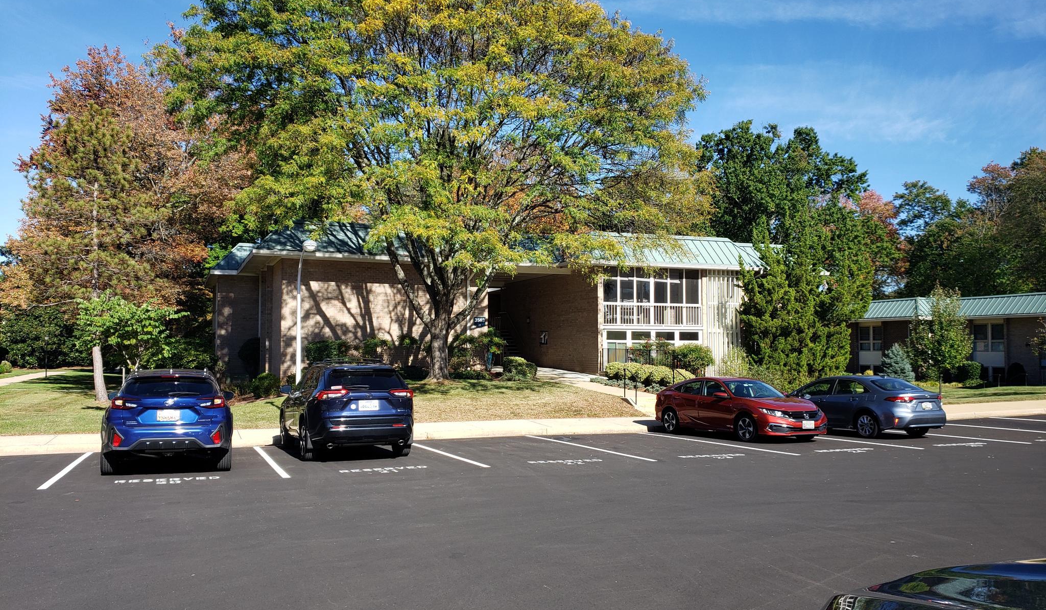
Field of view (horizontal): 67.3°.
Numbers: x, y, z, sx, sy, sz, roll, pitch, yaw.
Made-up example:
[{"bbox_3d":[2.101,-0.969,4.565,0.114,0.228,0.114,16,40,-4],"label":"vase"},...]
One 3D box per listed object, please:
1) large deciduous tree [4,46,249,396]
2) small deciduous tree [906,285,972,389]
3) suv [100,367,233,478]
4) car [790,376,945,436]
[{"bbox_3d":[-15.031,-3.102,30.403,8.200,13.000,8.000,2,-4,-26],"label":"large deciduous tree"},{"bbox_3d":[20.931,1.600,39.660,2.950,5.150,2.950,-2,-4,28],"label":"small deciduous tree"},{"bbox_3d":[-5.940,1.864,13.295,1.830,1.600,4.480,1,-4,-23],"label":"suv"},{"bbox_3d":[8.078,2.441,19.375,1.800,1.440,4.630,1,-4,-22],"label":"car"}]

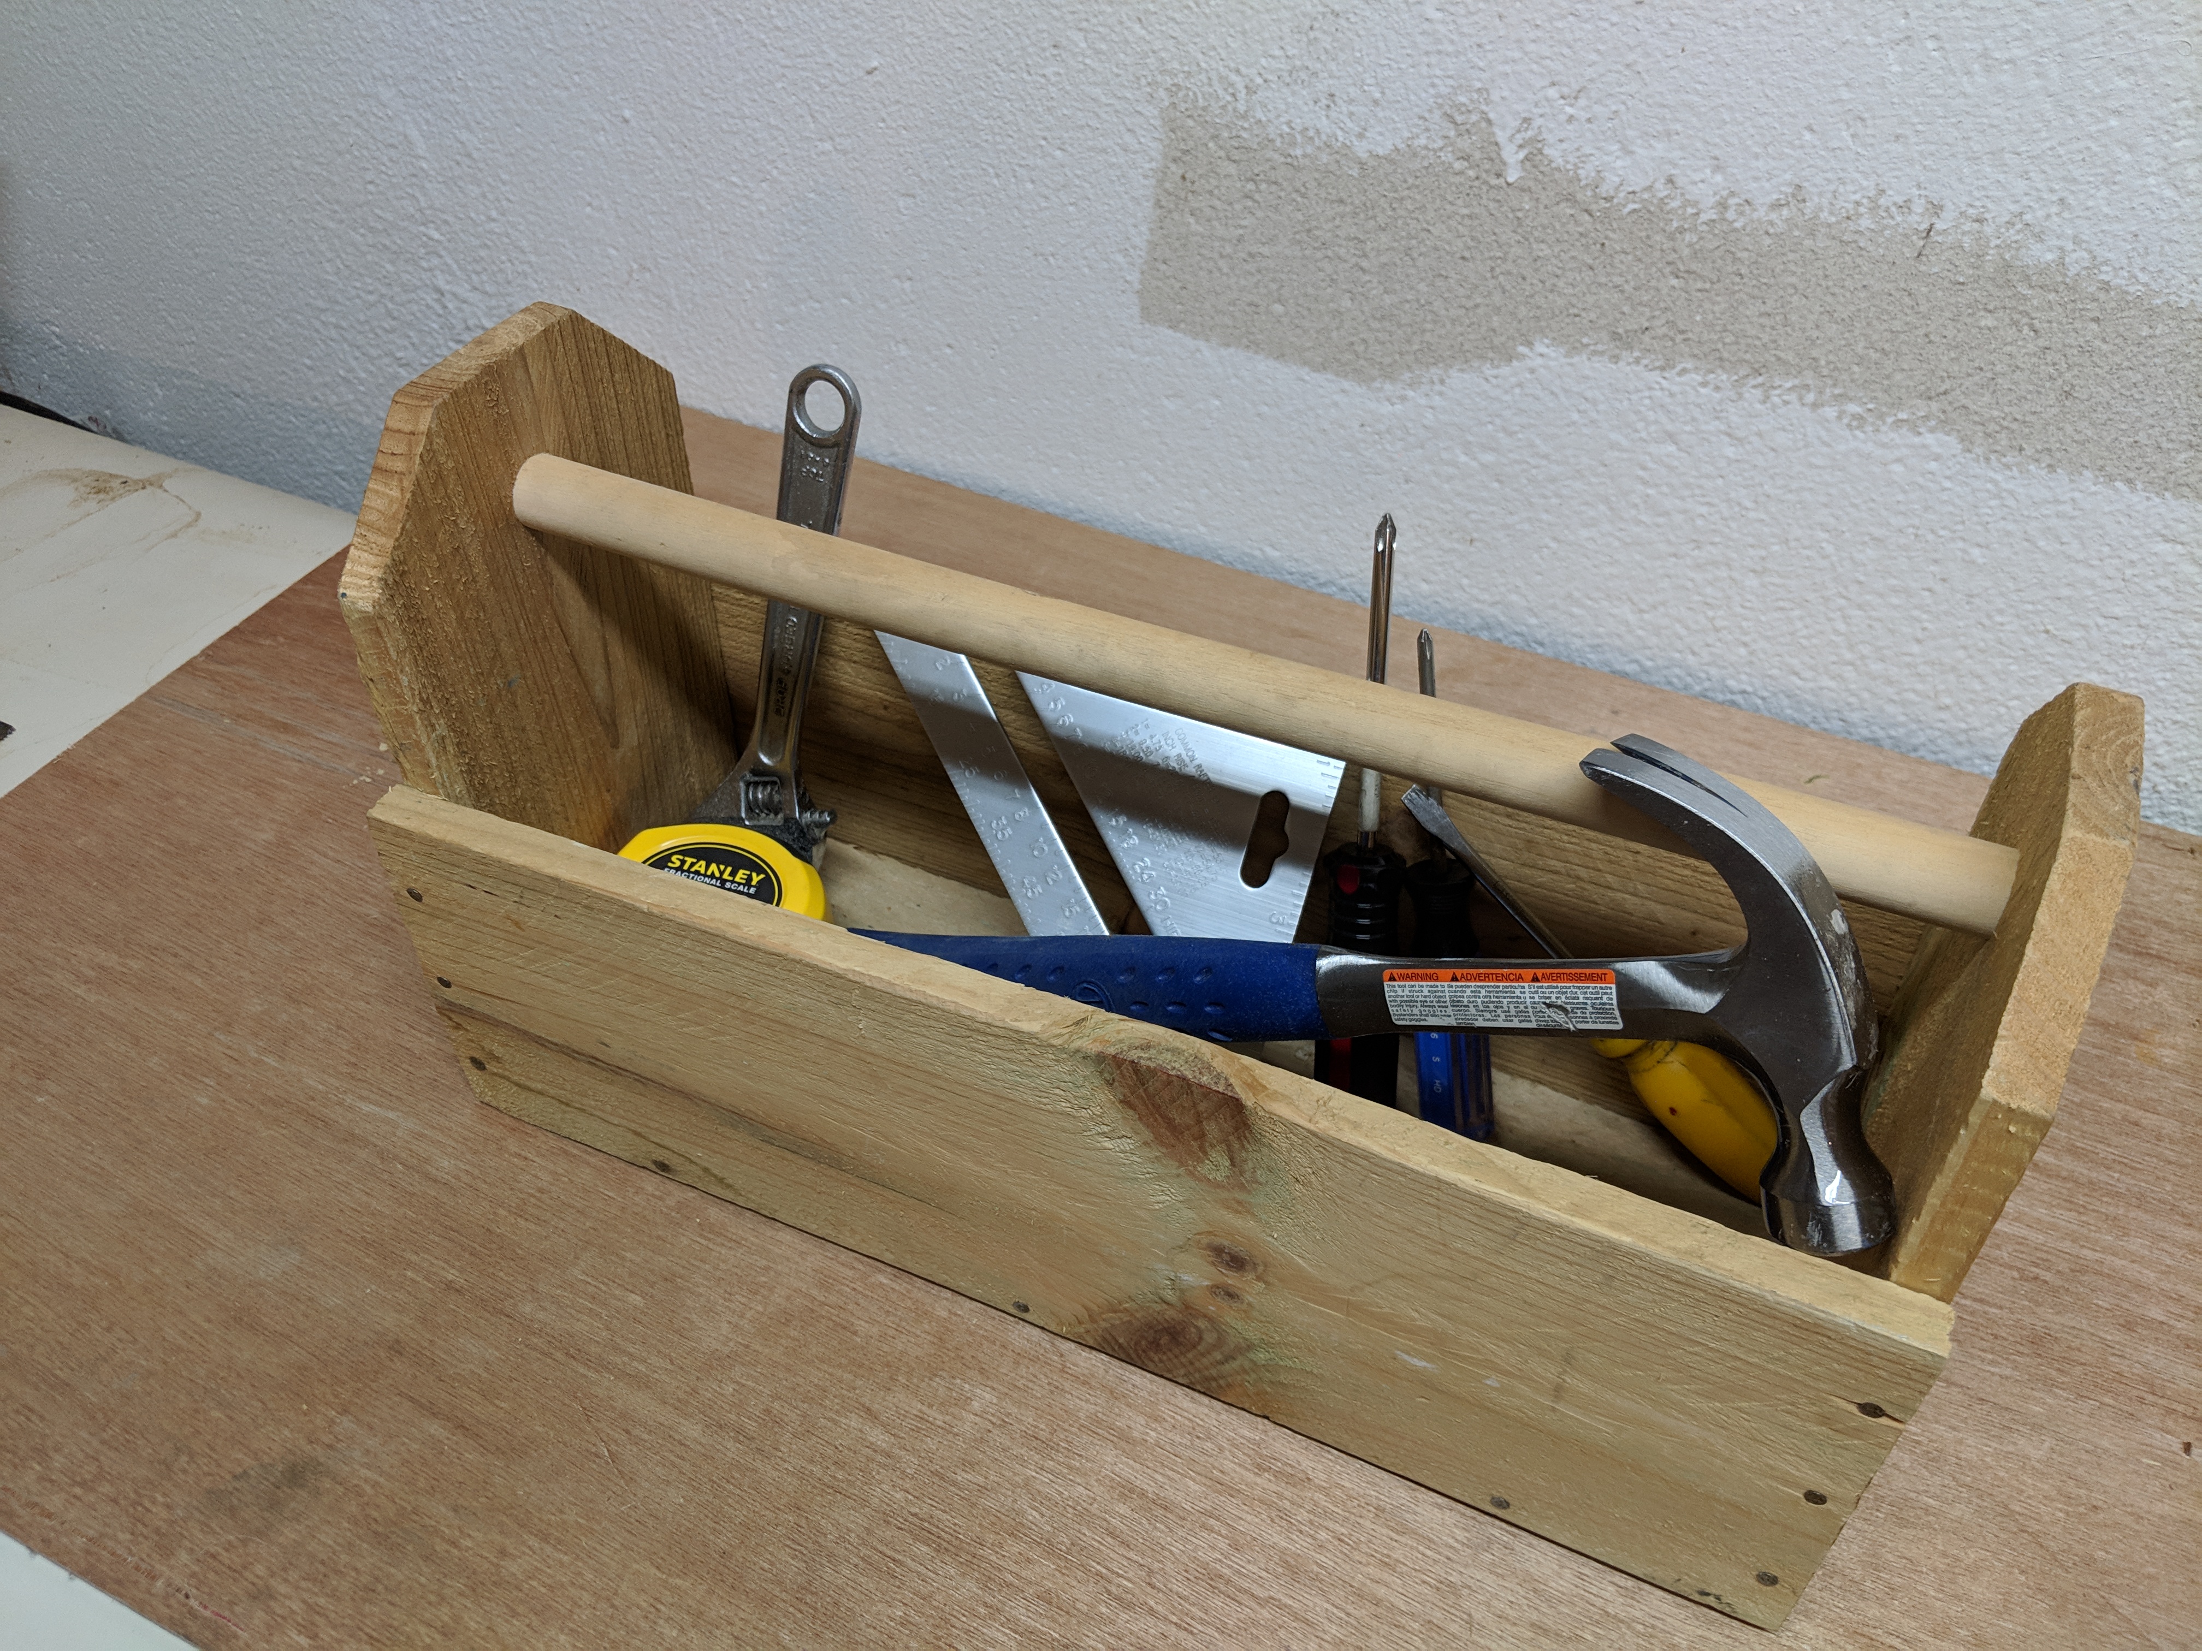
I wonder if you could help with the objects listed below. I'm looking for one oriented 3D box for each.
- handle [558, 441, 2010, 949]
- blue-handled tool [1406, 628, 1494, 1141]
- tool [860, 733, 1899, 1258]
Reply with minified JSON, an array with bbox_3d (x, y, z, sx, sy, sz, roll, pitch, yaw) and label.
[{"bbox_3d":[0.018,-0.042,0.454,0.421,0.021,0.021,17,45,18],"label":"handle"},{"bbox_3d":[0.108,0.021,0.542,0.026,0.173,0.026,4,26,28],"label":"blue-handled tool"},{"bbox_3d":[0.037,0.044,0.484,0.343,0.123,0.031,-3,10,40],"label":"tool"}]

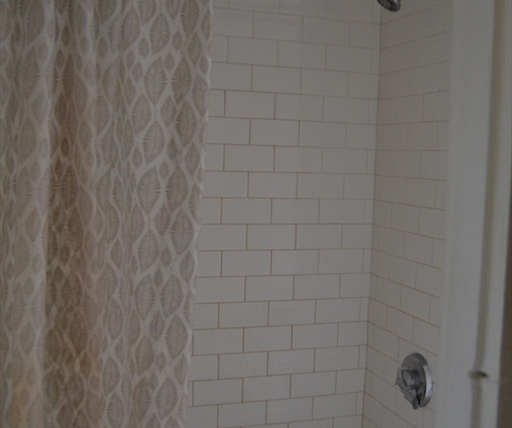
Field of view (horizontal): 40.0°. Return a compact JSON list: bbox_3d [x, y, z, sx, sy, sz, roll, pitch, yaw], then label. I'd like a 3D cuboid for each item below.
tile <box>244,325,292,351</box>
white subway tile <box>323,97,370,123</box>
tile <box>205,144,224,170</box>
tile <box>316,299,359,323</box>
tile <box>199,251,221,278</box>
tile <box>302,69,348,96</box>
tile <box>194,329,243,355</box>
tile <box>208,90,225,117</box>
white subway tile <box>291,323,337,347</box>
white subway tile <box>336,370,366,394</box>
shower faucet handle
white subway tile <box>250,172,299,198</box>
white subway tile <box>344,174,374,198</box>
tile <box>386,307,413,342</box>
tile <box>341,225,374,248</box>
[{"bbox_3d":[0.037,0.382,2.159,0.152,0.076,0.009,0,5,-18],"label":"tile"},{"bbox_3d":[0.277,-0.318,2.158,0.153,0.076,0.009,0,5,-18],"label":"white subway tile"},{"bbox_3d":[-0.166,-0.164,2.033,0.154,0.076,0.008,0,5,-19],"label":"tile"},{"bbox_3d":[0.255,0.300,2.202,0.153,0.076,0.009,0,5,-19],"label":"tile"},{"bbox_3d":[-0.176,0.148,2.068,0.152,0.076,0.009,0,5,-18],"label":"tile"},{"bbox_3d":[0.209,-0.395,2.137,0.154,0.076,0.008,0,5,-19],"label":"tile"},{"bbox_3d":[-0.112,0.382,2.110,0.152,0.076,0.009,0,5,-18],"label":"tile"},{"bbox_3d":[-0.165,-0.321,2.024,0.152,0.076,0.009,0,5,-18],"label":"tile"},{"bbox_3d":[0.183,0.382,2.202,0.154,0.076,0.008,0,5,-19],"label":"white subway tile"},{"bbox_3d":[0.302,0.534,2.250,0.101,0.076,0.008,0,5,-18],"label":"white subway tile"},{"bbox_3d":[0.418,0.465,1.951,0.072,0.156,0.148,0,5,-18],"label":"shower faucet handle"},{"bbox_3d":[0.049,-0.085,2.092,0.152,0.075,0.009,0,5,-19],"label":"white subway tile"},{"bbox_3d":[0.318,-0.085,2.186,0.101,0.076,0.009,0,5,-19],"label":"white subway tile"},{"bbox_3d":[0.424,0.321,2.057,0.008,0.076,0.152,0,5,-18],"label":"tile"},{"bbox_3d":[0.315,0.070,2.207,0.103,0.076,0.009,0,5,-18],"label":"tile"}]

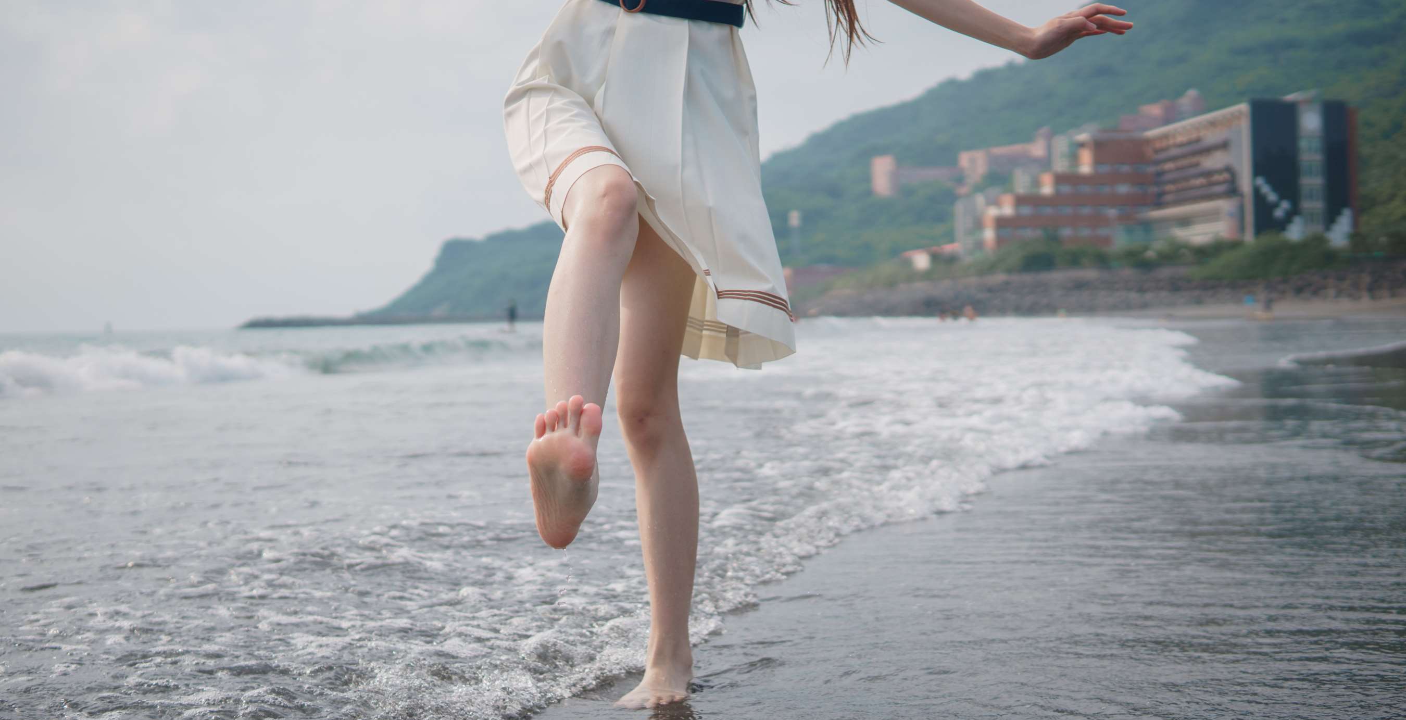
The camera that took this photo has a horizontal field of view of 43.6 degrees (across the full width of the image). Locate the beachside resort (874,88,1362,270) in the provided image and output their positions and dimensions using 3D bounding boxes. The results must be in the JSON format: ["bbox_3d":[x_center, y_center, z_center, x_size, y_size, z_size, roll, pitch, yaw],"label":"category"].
[{"bbox_3d":[77.705,-32.616,320.000,80.000,29.000,65.000,-1,1,6],"label":"beachside resort"}]

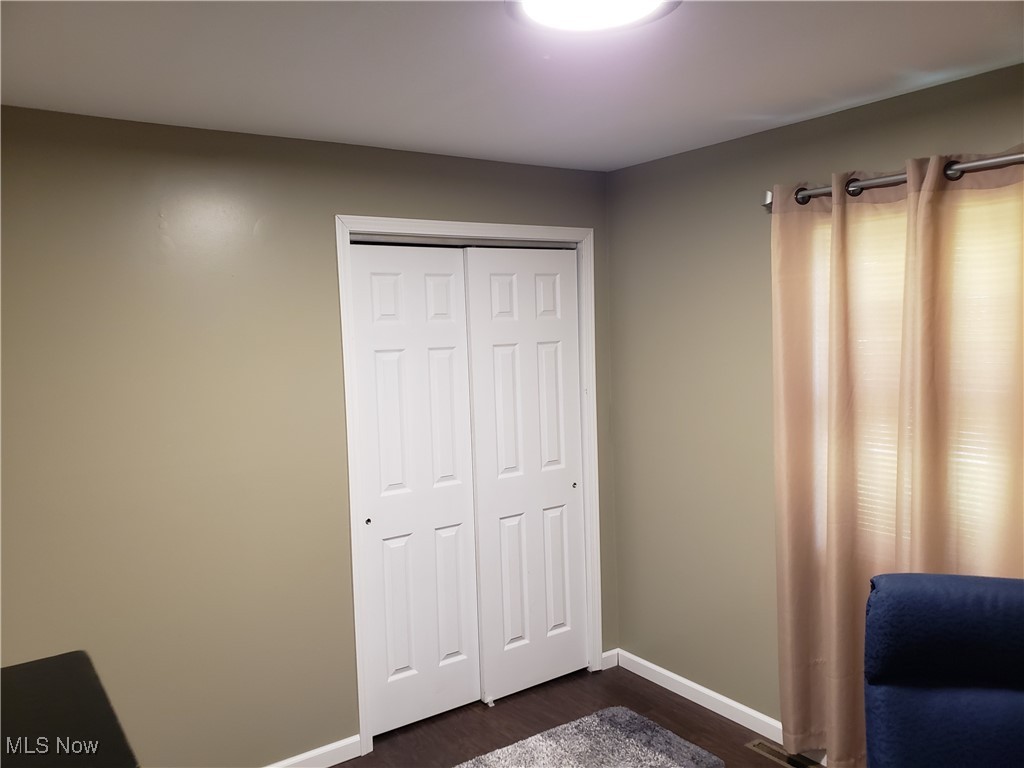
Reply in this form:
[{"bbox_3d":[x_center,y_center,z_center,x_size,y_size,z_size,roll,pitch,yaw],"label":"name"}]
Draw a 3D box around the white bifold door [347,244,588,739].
[{"bbox_3d":[-0.153,0.419,3.401,1.157,2.016,0.085,-5,6,-35],"label":"white bifold door"}]

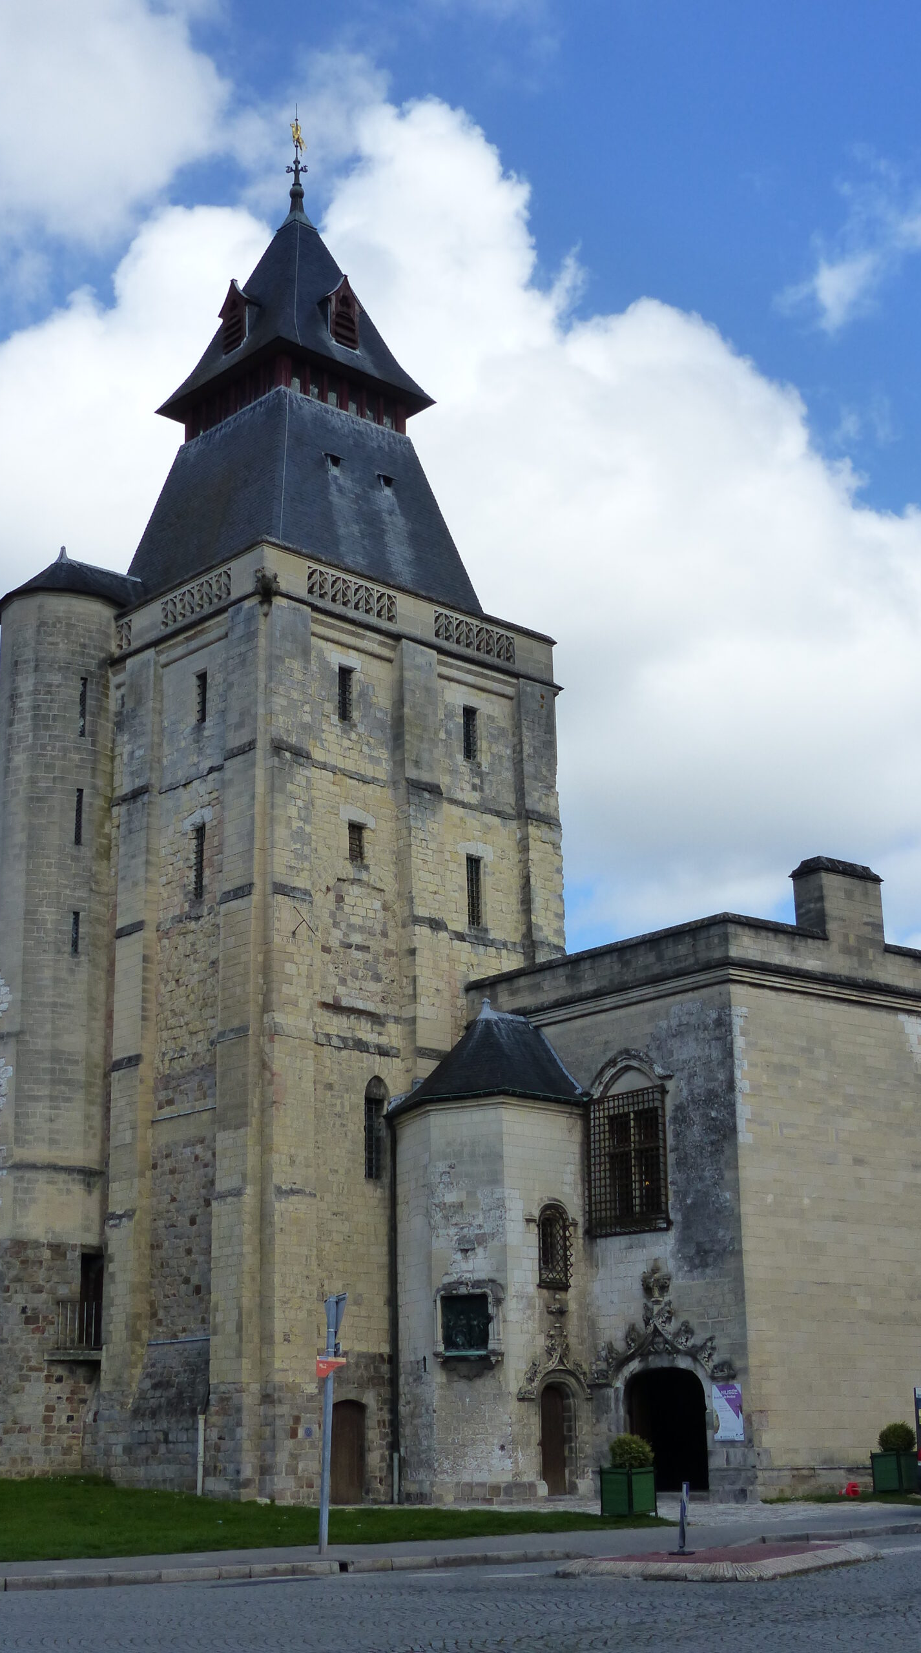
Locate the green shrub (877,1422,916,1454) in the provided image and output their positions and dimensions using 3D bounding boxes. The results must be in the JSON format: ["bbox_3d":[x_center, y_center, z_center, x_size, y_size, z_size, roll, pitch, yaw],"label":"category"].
[{"bbox_3d":[8.389,11.787,40.500,0.730,0.660,0.730,-1,-17,0],"label":"green shrub"}]

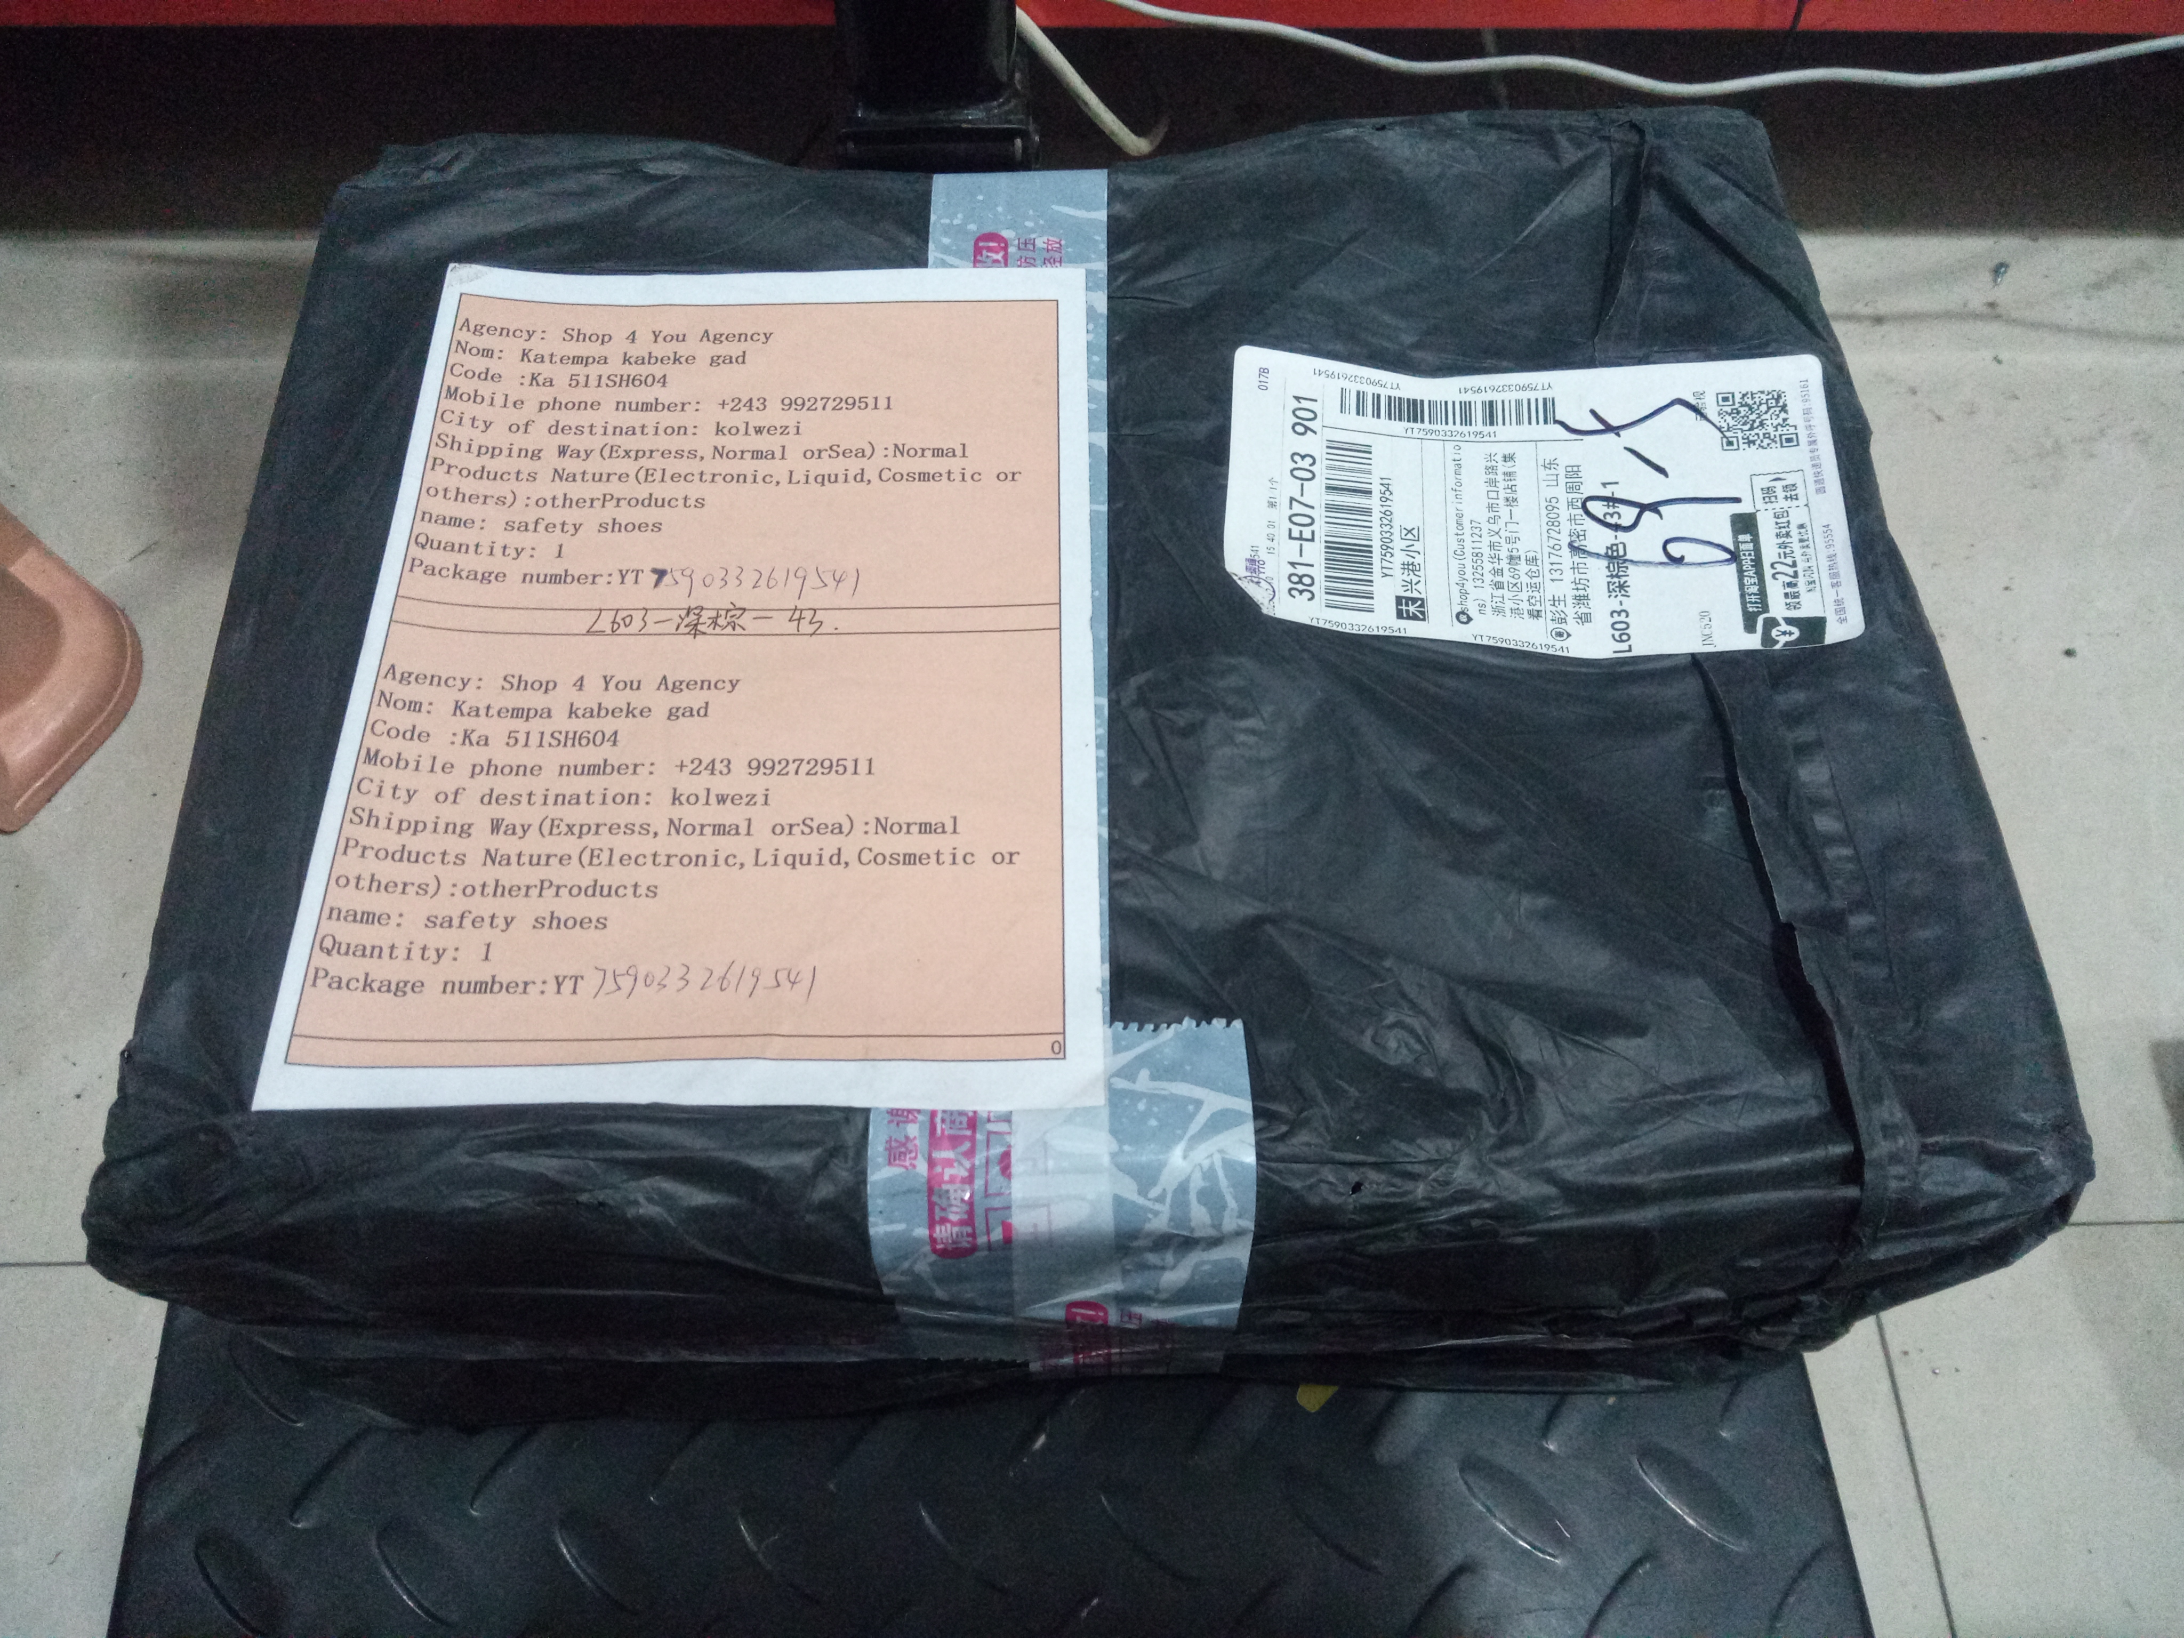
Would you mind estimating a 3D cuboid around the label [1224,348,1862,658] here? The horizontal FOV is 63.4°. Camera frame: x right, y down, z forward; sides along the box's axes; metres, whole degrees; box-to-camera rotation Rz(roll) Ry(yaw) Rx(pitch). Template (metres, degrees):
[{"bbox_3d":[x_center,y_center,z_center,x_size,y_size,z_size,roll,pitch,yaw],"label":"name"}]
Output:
[{"bbox_3d":[0.094,-0.071,0.379,0.130,0.007,0.077,2,60,5],"label":"label"}]

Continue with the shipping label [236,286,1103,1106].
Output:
[{"bbox_3d":[-0.073,-0.039,0.363,0.148,0.004,0.210,0,59,-2],"label":"shipping label"}]

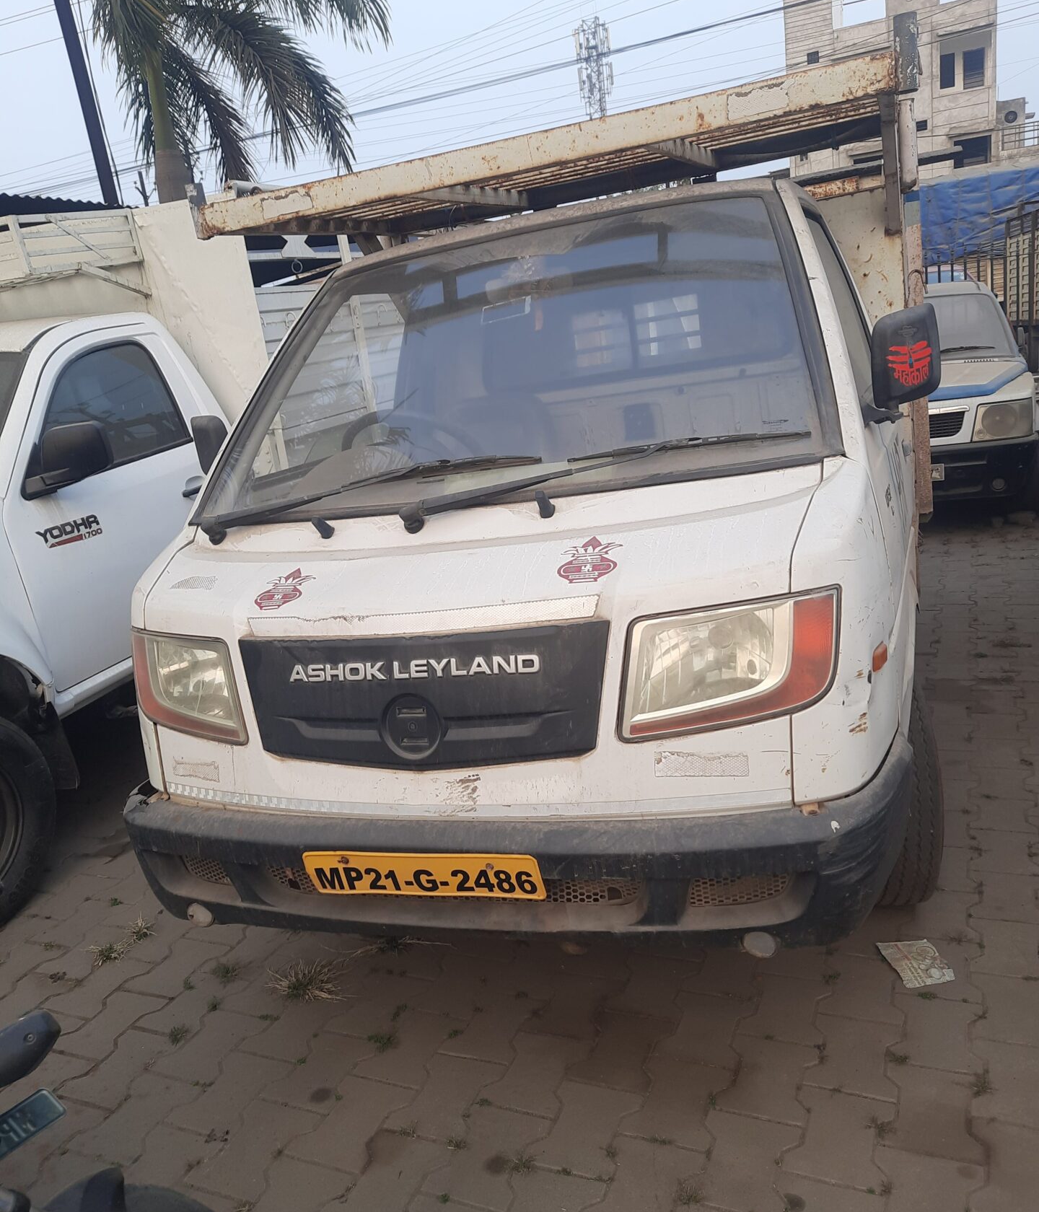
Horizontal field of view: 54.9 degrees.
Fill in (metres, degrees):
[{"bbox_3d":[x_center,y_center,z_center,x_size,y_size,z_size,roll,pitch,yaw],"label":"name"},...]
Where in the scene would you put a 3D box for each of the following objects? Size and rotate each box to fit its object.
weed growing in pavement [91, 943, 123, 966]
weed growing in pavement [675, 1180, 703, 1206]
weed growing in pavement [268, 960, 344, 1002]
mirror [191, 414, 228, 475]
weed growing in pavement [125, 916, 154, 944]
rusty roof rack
[{"bbox_3d":[-0.992,0.838,2.407,0.075,0.035,0.062,-14,16,-26],"label":"weed growing in pavement"},{"bbox_3d":[0.261,0.906,1.544,0.044,0.025,0.038,-5,14,6],"label":"weed growing in pavement"},{"bbox_3d":[-0.470,0.821,2.191,0.160,0.055,0.120,-11,15,-16],"label":"weed growing in pavement"},{"bbox_3d":[-0.824,-0.441,2.772,0.150,0.200,0.080,-3,14,20],"label":"mirror"},{"bbox_3d":[-0.945,0.807,2.492,0.068,0.045,0.060,-14,16,-24],"label":"weed growing in pavement"},{"bbox_3d":[0.127,-1.205,2.809,1.770,0.130,1.000,-2,17,22],"label":"rusty roof rack"}]

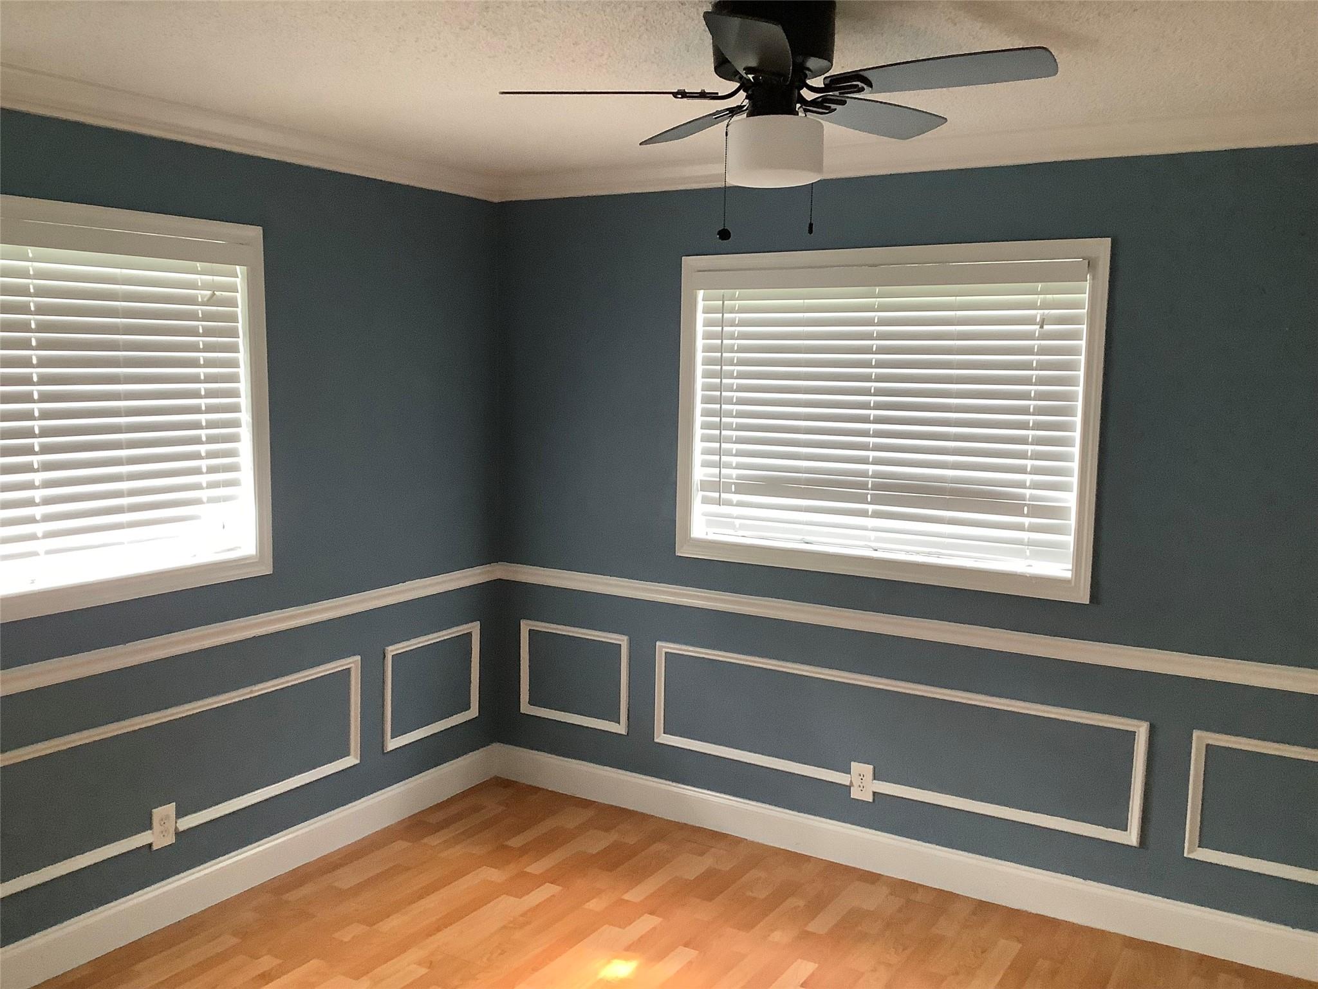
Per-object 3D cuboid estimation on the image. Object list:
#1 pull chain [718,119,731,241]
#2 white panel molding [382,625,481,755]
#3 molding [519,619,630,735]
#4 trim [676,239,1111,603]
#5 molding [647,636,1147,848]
[{"bbox_3d":[0.126,-0.606,2.273,0.027,0.228,0.027,1,7,3],"label":"pull chain"},{"bbox_3d":[-0.838,0.718,4.455,0.020,0.383,0.515,5,8,31],"label":"white panel molding"},{"bbox_3d":[-0.338,0.707,4.579,0.509,0.380,0.020,5,8,31],"label":"molding"},{"bbox_3d":[0.683,-0.258,3.850,1.443,1.071,0.045,5,8,31],"label":"trim"},{"bbox_3d":[0.711,0.800,3.940,1.704,0.380,0.020,5,8,31],"label":"molding"}]

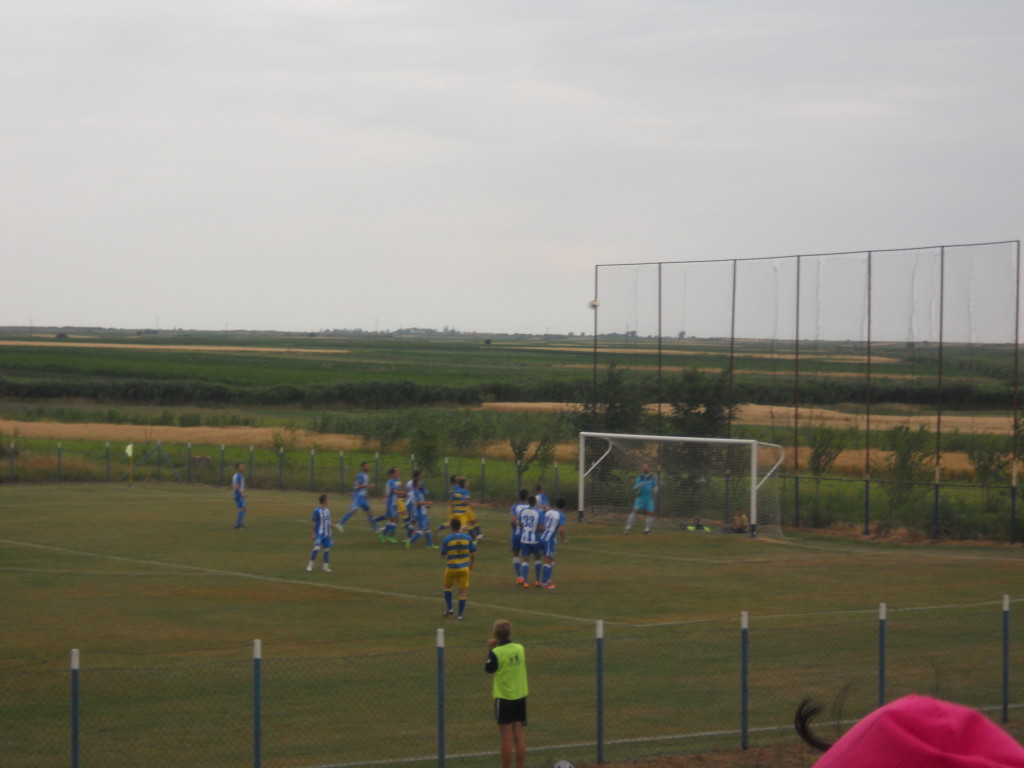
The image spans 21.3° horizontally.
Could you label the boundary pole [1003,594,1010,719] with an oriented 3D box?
[{"bbox_3d":[6.196,3.439,34.100,0.075,1.600,0.075,1,1,0],"label":"boundary pole"}]

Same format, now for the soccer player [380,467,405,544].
[{"bbox_3d":[-3.038,3.076,68.900,0.680,1.870,0.550,1,1,-3],"label":"soccer player"}]

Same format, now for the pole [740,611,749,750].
[{"bbox_3d":[2.697,3.432,31.500,0.075,1.610,0.075,0,1,-35],"label":"pole"}]

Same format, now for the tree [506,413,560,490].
[{"bbox_3d":[0.652,2.224,91.000,1.800,2.750,1.850,1,1,0],"label":"tree"}]

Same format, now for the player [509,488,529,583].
[{"bbox_3d":[0.199,3.189,57.100,0.560,1.900,0.450,1,1,14],"label":"player"}]

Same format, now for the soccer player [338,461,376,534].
[{"bbox_3d":[-4.158,2.997,72.300,1.000,1.860,0.600,1,1,9],"label":"soccer player"}]

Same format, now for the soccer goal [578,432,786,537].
[{"bbox_3d":[4.594,2.696,74.200,1.150,2.560,7.560,0,1,-35],"label":"soccer goal"}]

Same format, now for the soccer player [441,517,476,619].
[{"bbox_3d":[-0.932,3.216,47.700,0.620,1.800,0.400,1,1,-3],"label":"soccer player"}]

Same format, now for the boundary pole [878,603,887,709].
[{"bbox_3d":[4.710,3.623,34.600,0.075,1.670,0.075,0,1,-35],"label":"boundary pole"}]

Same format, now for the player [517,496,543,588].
[{"bbox_3d":[0.370,3.164,54.500,0.530,1.830,0.380,1,1,14],"label":"player"}]

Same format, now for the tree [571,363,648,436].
[{"bbox_3d":[3.035,1.573,86.500,2.450,4.500,2.450,1,1,0],"label":"tree"}]

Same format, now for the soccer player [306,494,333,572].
[{"bbox_3d":[-4.230,3.285,59.800,0.600,1.730,0.450,0,1,-27],"label":"soccer player"}]

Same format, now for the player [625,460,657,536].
[{"bbox_3d":[3.451,3.063,72.800,0.800,1.870,0.450,1,1,14],"label":"player"}]

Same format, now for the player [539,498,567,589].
[{"bbox_3d":[0.832,3.276,55.900,0.500,1.840,0.550,0,1,-44],"label":"player"}]

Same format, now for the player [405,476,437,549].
[{"bbox_3d":[-2.214,3.138,66.200,0.720,1.730,0.520,0,1,-26],"label":"player"}]

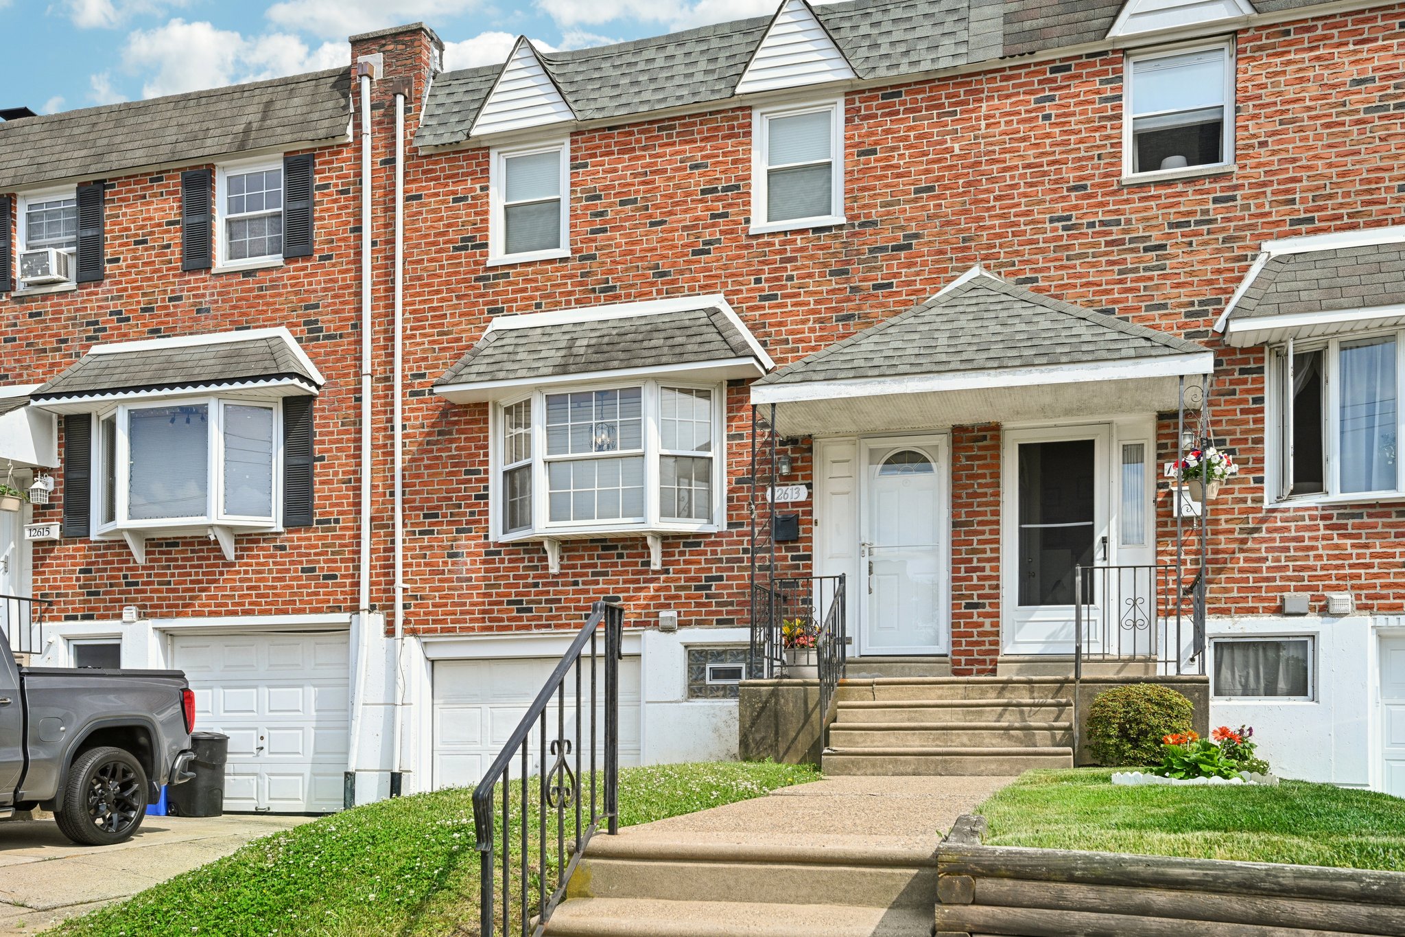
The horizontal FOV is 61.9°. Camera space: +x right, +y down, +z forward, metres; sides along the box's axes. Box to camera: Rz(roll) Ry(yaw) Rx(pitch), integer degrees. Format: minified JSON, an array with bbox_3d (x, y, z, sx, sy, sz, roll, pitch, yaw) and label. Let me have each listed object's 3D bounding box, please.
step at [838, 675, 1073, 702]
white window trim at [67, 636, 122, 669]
[{"bbox_3d":[2.074,1.828,9.665,1.874,0.200,0.310,-2,-3,17],"label":"step"},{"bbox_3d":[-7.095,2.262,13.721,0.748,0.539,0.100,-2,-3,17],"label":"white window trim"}]

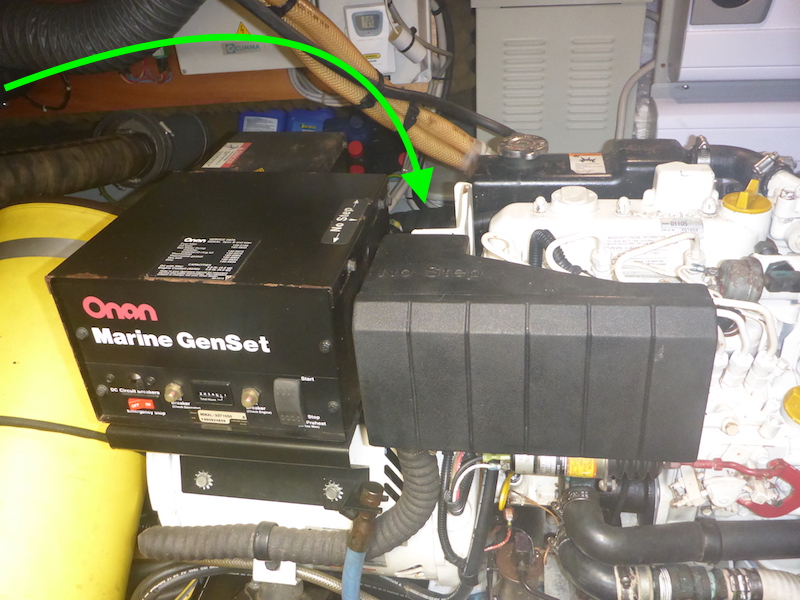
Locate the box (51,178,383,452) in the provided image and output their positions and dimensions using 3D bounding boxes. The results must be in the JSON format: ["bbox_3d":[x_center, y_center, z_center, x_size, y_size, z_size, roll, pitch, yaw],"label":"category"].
[{"bbox_3d":[-0.153,-0.001,0.664,0.245,0.176,0.236,3,33,8],"label":"box"}]

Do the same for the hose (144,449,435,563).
[{"bbox_3d":[-0.137,0.215,0.706,0.355,0.205,0.065,-1,32,3],"label":"hose"}]

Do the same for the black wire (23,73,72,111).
[{"bbox_3d":[-0.681,-0.401,1.250,0.090,0.075,0.020,2,33,9],"label":"black wire"}]

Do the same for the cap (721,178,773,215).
[{"bbox_3d":[0.366,-0.106,0.680,0.052,0.024,0.052,2,33,9],"label":"cap"}]

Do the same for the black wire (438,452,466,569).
[{"bbox_3d":[0.057,0.227,0.697,0.034,0.165,0.030,2,33,9],"label":"black wire"}]

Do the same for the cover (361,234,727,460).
[{"bbox_3d":[0.116,0.039,0.609,0.284,0.158,0.140,1,33,6],"label":"cover"}]

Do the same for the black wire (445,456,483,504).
[{"bbox_3d":[0.066,0.185,0.672,0.037,0.068,0.030,2,33,9],"label":"black wire"}]

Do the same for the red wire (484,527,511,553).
[{"bbox_3d":[0.108,0.264,0.712,0.030,0.038,0.015,2,33,9],"label":"red wire"}]

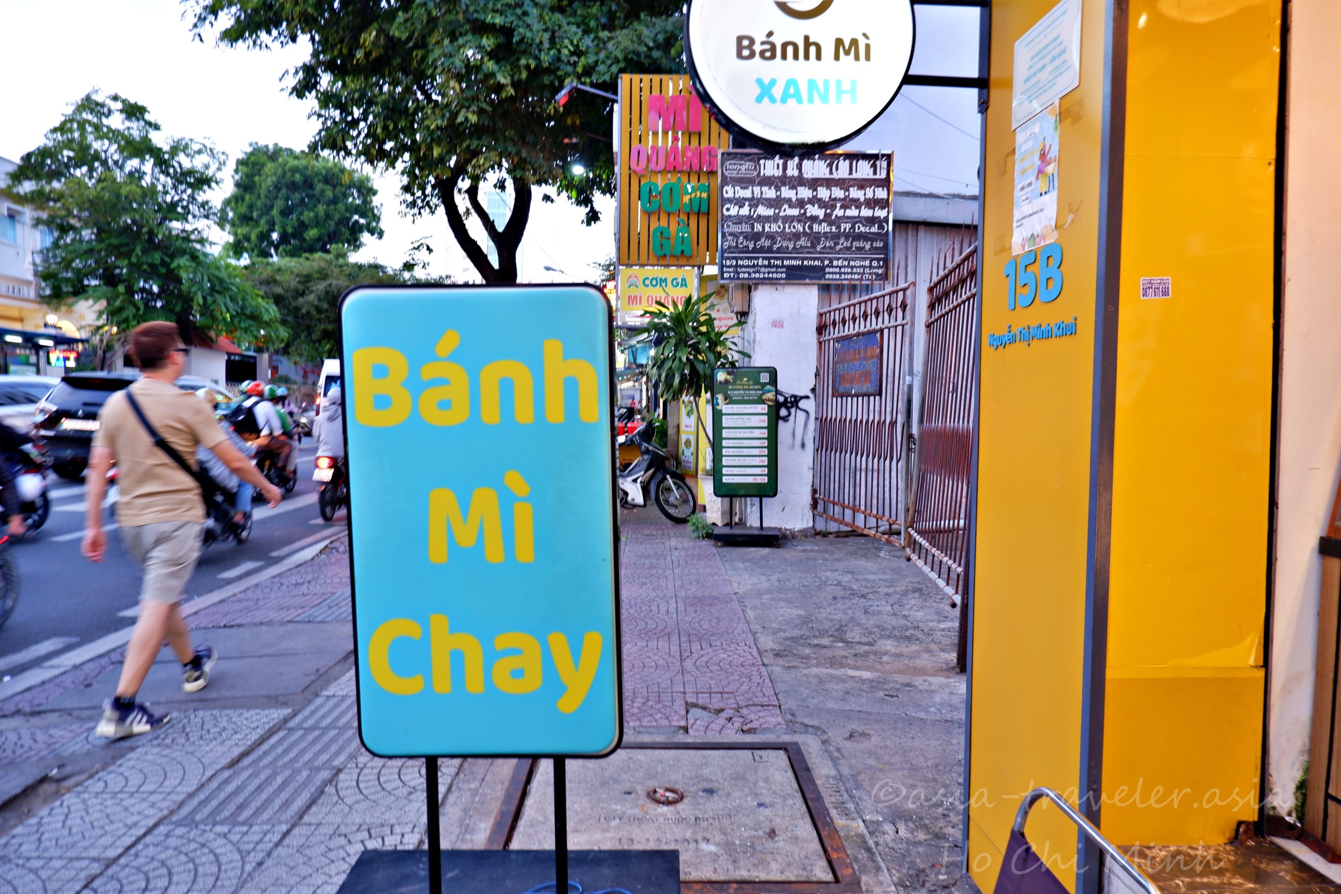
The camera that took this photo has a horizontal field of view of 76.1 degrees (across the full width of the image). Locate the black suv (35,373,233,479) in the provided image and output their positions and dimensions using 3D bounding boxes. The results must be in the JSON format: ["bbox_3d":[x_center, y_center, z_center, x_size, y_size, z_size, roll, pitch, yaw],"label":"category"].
[{"bbox_3d":[-9.600,-0.381,15.901,1.760,1.750,4.500,0,3,-1],"label":"black suv"}]

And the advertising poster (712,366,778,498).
[{"bbox_3d":[0.725,-0.164,8.172,0.620,1.250,0.080,0,3,0],"label":"advertising poster"}]

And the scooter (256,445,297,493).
[{"bbox_3d":[-5.720,0.174,12.324,0.700,1.100,1.900,0,3,2],"label":"scooter"}]

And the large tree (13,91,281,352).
[{"bbox_3d":[-16.600,-5.481,27.460,7.600,11.000,7.600,0,3,0],"label":"large tree"}]

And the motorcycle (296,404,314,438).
[{"bbox_3d":[-10.600,-0.462,25.008,0.700,1.120,1.850,1,3,12],"label":"motorcycle"}]

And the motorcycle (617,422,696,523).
[{"bbox_3d":[-0.630,0.311,9.578,1.900,1.100,0.700,-1,3,-10],"label":"motorcycle"}]

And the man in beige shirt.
[{"bbox_3d":[-2.120,0.302,3.760,0.560,1.700,0.740,1,3,22],"label":"man in beige shirt"}]

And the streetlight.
[{"bbox_3d":[-1.010,-4.136,10.106,0.800,0.270,0.220,0,3,0],"label":"streetlight"}]

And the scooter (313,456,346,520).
[{"bbox_3d":[-3.920,0.309,10.429,0.700,1.100,1.900,0,3,0],"label":"scooter"}]

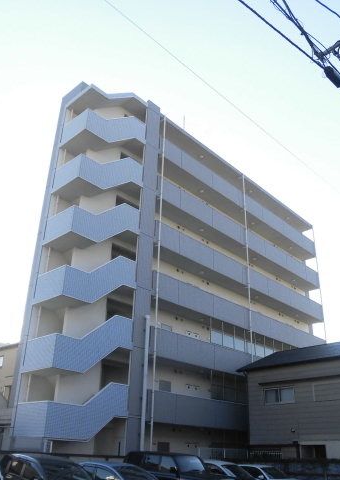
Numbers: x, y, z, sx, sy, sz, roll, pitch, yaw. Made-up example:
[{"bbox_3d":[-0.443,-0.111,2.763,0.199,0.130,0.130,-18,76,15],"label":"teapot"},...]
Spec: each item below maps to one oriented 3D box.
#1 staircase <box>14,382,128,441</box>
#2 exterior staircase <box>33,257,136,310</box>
[{"bbox_3d":[-3.971,7.049,18.376,2.215,2.283,3.970,-21,-34,39],"label":"staircase"},{"bbox_3d":[-3.818,2.033,20.803,2.215,2.733,3.970,-21,-34,39],"label":"exterior staircase"}]

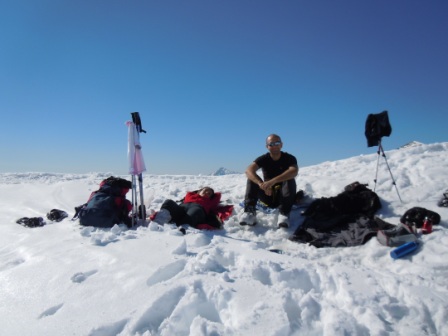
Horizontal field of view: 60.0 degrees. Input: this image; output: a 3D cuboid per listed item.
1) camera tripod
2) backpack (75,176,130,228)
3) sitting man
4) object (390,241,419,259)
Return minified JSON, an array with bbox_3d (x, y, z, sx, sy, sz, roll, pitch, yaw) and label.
[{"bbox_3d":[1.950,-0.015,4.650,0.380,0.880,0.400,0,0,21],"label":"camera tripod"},{"bbox_3d":[-1.330,0.370,4.250,0.500,0.550,0.380,0,0,12],"label":"backpack"},{"bbox_3d":[0.520,0.115,4.400,0.620,1.020,0.760,0,0,12],"label":"sitting man"},{"bbox_3d":[1.400,0.635,3.000,0.225,0.069,0.069,-18,6,-21],"label":"object"}]

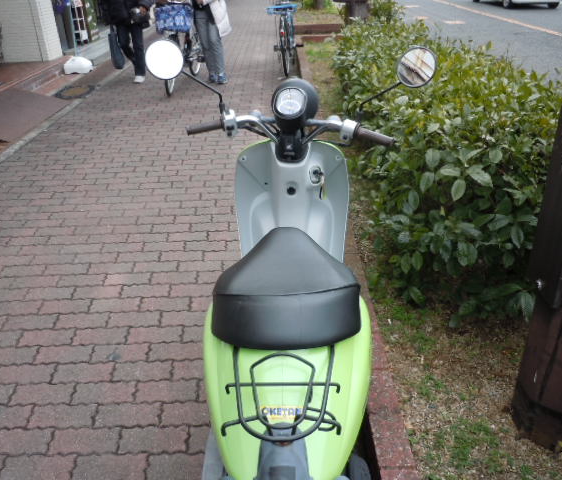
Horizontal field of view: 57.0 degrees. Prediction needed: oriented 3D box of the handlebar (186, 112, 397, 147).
[{"bbox_3d":[0.033,-0.330,1.560,0.630,0.105,0.175,3,27,7],"label":"handlebar"}]

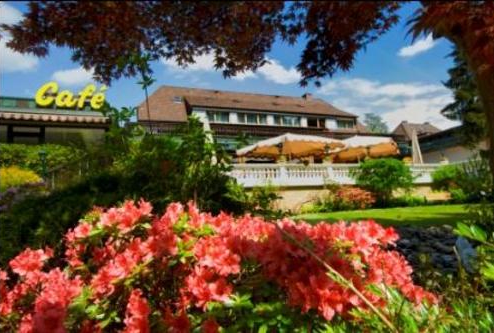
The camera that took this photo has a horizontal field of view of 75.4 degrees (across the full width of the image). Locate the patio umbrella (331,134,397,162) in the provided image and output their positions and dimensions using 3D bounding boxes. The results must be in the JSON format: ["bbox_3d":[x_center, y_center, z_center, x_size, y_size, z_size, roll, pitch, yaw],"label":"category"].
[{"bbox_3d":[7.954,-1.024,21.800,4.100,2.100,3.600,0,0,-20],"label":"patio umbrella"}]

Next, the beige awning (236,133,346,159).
[{"bbox_3d":[2.843,-1.342,20.400,5.800,1.450,4.000,0,0,-20],"label":"beige awning"}]

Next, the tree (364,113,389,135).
[{"bbox_3d":[23.118,-4.641,57.000,5.600,10.000,5.600,0,0,22],"label":"tree"}]

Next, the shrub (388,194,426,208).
[{"bbox_3d":[9.802,2.150,19.500,2.200,0.800,1.100,0,0,-20],"label":"shrub"}]

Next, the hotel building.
[{"bbox_3d":[0.830,-3.750,36.050,25.000,9.400,10.000,0,0,-20],"label":"hotel building"}]

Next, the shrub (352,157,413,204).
[{"bbox_3d":[7.936,0.878,18.700,3.300,2.650,2.900,0,0,23],"label":"shrub"}]

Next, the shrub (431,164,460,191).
[{"bbox_3d":[12.993,0.818,20.900,1.650,1.850,1.500,0,0,32],"label":"shrub"}]

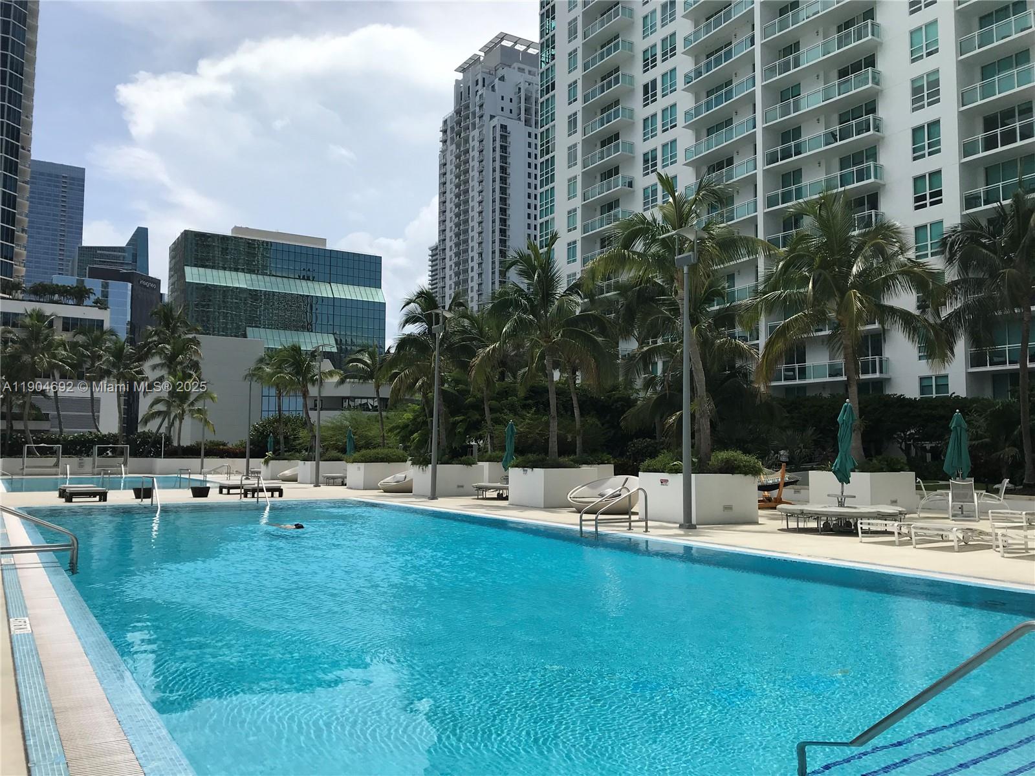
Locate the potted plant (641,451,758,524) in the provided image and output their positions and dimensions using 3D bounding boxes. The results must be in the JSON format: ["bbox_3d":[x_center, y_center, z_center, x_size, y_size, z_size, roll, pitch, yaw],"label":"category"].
[{"bbox_3d":[4.108,2.228,19.073,1.820,1.560,1.820,3,-5,-31],"label":"potted plant"}]

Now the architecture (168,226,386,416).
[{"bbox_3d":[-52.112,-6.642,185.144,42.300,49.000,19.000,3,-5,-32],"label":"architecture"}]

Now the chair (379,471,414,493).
[{"bbox_3d":[-4.230,3.469,31.403,1.900,0.880,1.900,3,-5,-30],"label":"chair"}]

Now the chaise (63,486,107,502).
[{"bbox_3d":[-12.850,3.172,24.944,1.050,0.390,1.250,3,-5,-31],"label":"chaise"}]

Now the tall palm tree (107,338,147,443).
[{"bbox_3d":[-24.820,0.568,52.731,2.700,7.043,2.700,3,-5,-31],"label":"tall palm tree"}]

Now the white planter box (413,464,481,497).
[{"bbox_3d":[-2.426,3.207,29.178,1.820,1.060,1.820,3,-5,-32],"label":"white planter box"}]

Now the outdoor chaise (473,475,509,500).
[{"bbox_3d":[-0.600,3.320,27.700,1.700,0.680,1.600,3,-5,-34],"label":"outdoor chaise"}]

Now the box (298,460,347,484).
[{"bbox_3d":[-9.261,3.983,39.934,1.820,1.060,1.820,3,-5,-32],"label":"box"}]

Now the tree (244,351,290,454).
[{"bbox_3d":[-13.780,1.039,46.284,2.700,5.642,2.700,3,-5,-31],"label":"tree"}]

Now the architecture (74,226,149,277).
[{"bbox_3d":[-203.429,-31.306,420.000,30.000,104.000,26.000,0,-4,0],"label":"architecture"}]

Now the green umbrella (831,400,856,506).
[{"bbox_3d":[6.664,1.555,17.100,0.500,2.630,0.500,0,-4,0],"label":"green umbrella"}]

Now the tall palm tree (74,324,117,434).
[{"bbox_3d":[-27.922,0.218,55.197,2.800,7.910,2.800,3,-5,-31],"label":"tall palm tree"}]

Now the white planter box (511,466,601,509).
[{"bbox_3d":[1.012,2.816,23.768,1.820,1.060,1.820,3,-5,-32],"label":"white planter box"}]

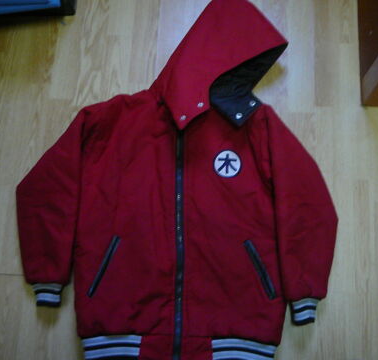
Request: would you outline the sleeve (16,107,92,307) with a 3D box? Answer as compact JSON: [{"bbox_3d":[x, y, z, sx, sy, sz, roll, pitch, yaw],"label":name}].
[{"bbox_3d":[-0.379,0.057,1.313,0.185,0.085,0.553,2,74,-1],"label":"sleeve"}]

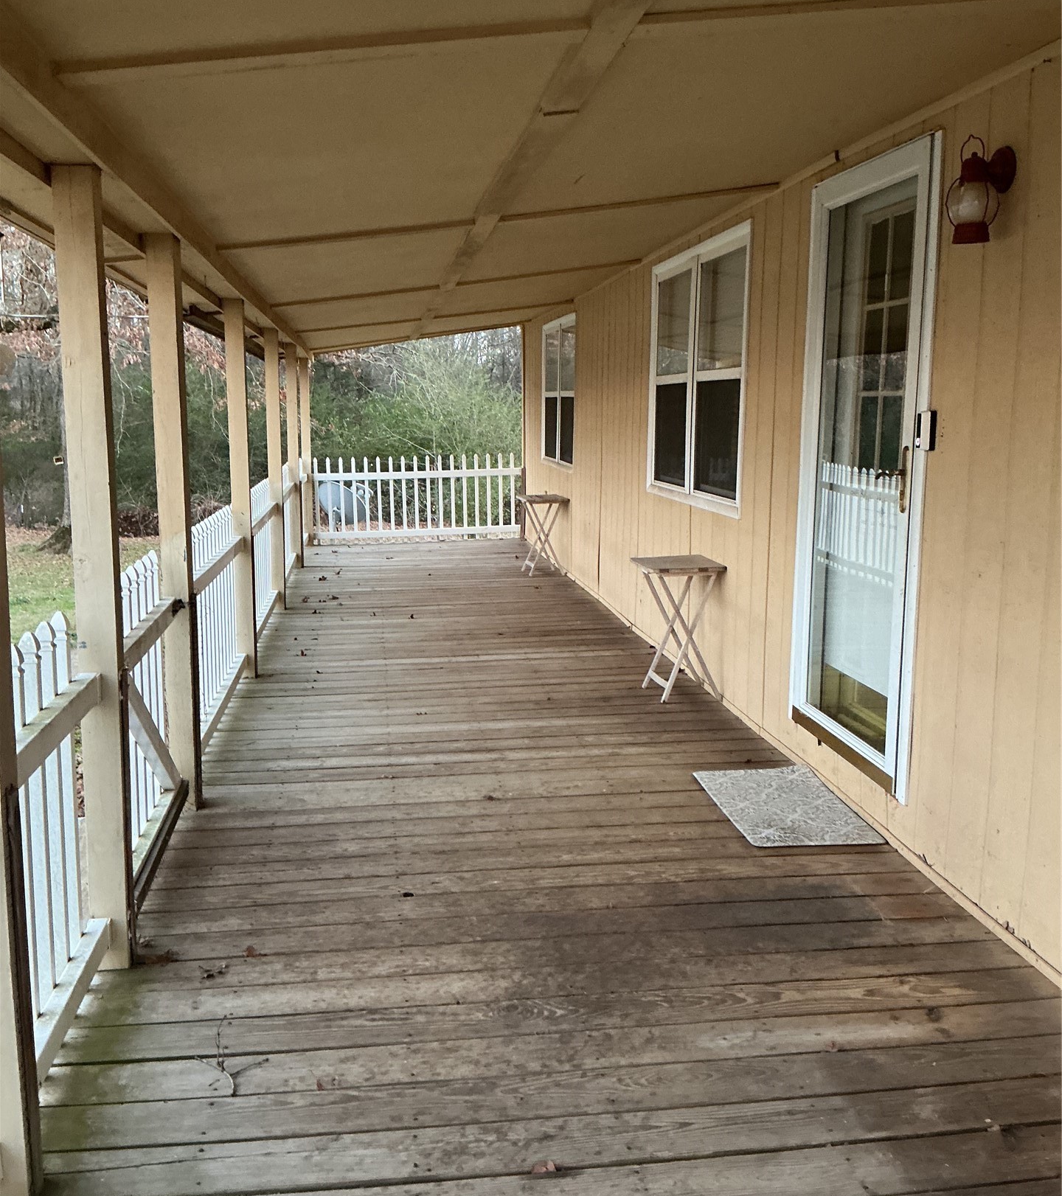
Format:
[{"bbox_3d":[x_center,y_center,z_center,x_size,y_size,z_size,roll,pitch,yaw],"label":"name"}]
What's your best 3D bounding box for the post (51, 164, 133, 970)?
[{"bbox_3d":[-1.046,-0.030,2.861,0.090,1.924,0.090,-1,9,-8],"label":"post"}]

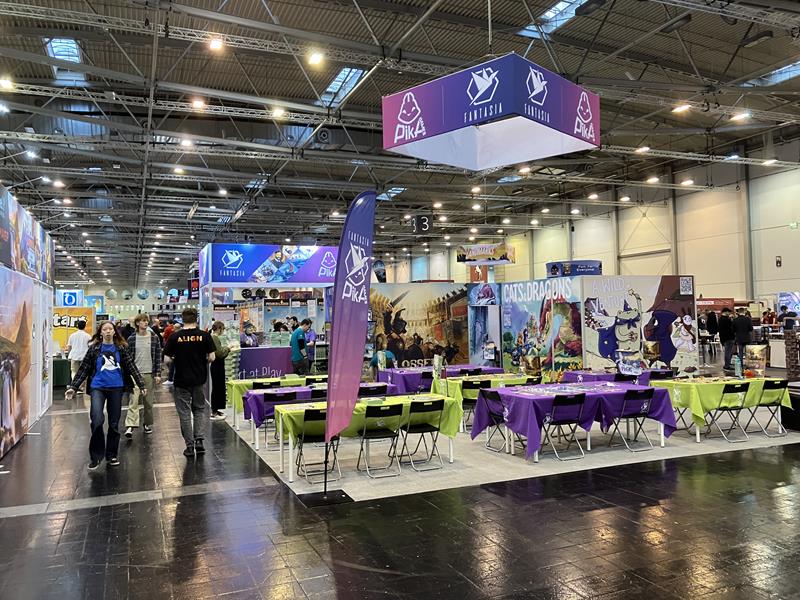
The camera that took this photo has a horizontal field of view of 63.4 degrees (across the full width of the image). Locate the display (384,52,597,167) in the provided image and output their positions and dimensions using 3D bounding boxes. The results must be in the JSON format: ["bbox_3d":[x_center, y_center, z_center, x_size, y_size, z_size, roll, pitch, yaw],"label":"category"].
[{"bbox_3d":[1.791,-3.457,12.596,3.000,1.000,3.000,-2,-2,44],"label":"display"}]

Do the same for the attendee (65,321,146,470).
[{"bbox_3d":[-3.517,1.113,7.745,0.880,1.730,0.450,0,-1,-23],"label":"attendee"}]

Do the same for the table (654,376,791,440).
[{"bbox_3d":[4.389,1.466,8.954,1.680,0.760,0.850,0,-2,-23],"label":"table"}]

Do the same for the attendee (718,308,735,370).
[{"bbox_3d":[9.705,1.171,19.402,0.520,1.760,0.380,-1,-1,18],"label":"attendee"}]

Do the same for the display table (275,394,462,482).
[{"bbox_3d":[-0.340,1.500,7.234,2.050,0.750,0.650,0,-2,-23],"label":"display table"}]

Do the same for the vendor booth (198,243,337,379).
[{"bbox_3d":[-2.795,0.511,14.319,3.000,3.220,2.200,0,-1,-23],"label":"vendor booth"}]

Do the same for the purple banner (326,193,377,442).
[{"bbox_3d":[-0.473,0.140,6.217,0.500,2.350,0.080,0,-2,-30],"label":"purple banner"}]

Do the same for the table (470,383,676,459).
[{"bbox_3d":[2.194,1.462,8.233,2.150,0.700,1.320,0,-2,-23],"label":"table"}]

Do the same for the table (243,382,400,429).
[{"bbox_3d":[-1.074,1.439,8.937,2.100,0.530,0.700,0,-2,-23],"label":"table"}]

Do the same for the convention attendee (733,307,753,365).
[{"bbox_3d":[9.748,1.121,18.464,0.580,1.760,0.380,-1,-1,9],"label":"convention attendee"}]

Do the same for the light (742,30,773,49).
[{"bbox_3d":[11.220,-8.199,20.366,0.420,0.300,1.000,0,-1,-23],"label":"light"}]

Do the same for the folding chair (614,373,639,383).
[{"bbox_3d":[3.276,1.492,9.709,0.420,0.780,0.470,0,-2,-23],"label":"folding chair"}]

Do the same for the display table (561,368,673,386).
[{"bbox_3d":[3.553,1.520,10.413,1.650,0.750,0.800,0,-2,-23],"label":"display table"}]

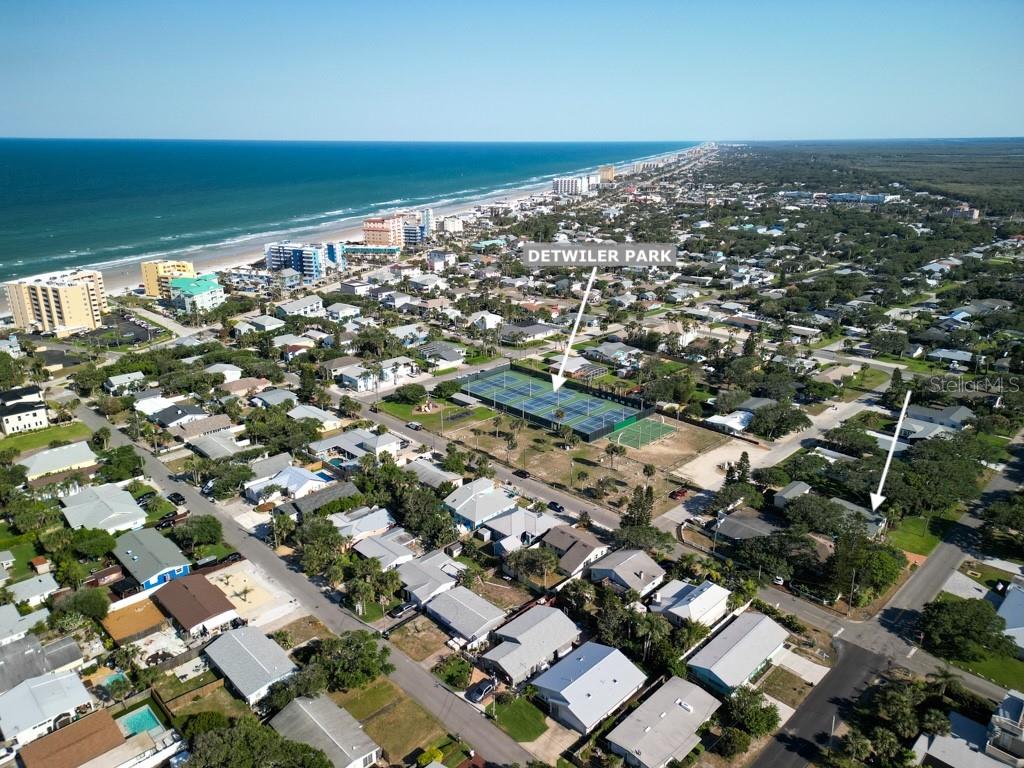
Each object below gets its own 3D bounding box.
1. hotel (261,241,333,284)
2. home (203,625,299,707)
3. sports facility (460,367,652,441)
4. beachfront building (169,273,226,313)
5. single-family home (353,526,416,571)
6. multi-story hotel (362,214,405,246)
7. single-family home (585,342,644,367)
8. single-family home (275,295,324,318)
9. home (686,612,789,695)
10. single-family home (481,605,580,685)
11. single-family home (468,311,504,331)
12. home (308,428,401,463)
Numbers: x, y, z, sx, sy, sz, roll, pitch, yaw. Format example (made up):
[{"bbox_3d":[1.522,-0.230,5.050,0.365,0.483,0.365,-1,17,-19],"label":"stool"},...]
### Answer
[{"bbox_3d":[-146.350,-83.480,488.360,39.000,22.000,23.000,8,21,23],"label":"hotel"},{"bbox_3d":[-46.300,49.540,126.370,9.500,3.900,16.100,-18,26,-42],"label":"home"},{"bbox_3d":[11.964,4.898,266.368,73.300,3.500,36.400,18,26,42],"label":"sports facility"},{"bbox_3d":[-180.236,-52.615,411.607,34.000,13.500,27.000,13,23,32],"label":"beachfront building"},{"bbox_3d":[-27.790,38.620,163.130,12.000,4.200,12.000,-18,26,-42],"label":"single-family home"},{"bbox_3d":[-114.700,-136.170,630.680,26.000,26.000,32.000,5,20,13],"label":"multi-story hotel"},{"bbox_3d":[45.963,-14.859,323.480,20.235,4.486,17.181,18,26,42],"label":"single-family home"},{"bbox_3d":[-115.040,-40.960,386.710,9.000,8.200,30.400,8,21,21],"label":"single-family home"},{"bbox_3d":[43.061,50.741,135.348,9.259,4.200,20.904,18,26,42],"label":"home"},{"bbox_3d":[2.850,48.610,133.700,11.400,4.600,18.800,17,26,41],"label":"single-family home"},{"bbox_3d":[-13.000,-31.250,357.880,13.500,5.600,15.000,17,25,40],"label":"single-family home"},{"bbox_3d":[-46.600,18.410,213.060,22.500,6.200,19.500,17,25,40],"label":"home"}]

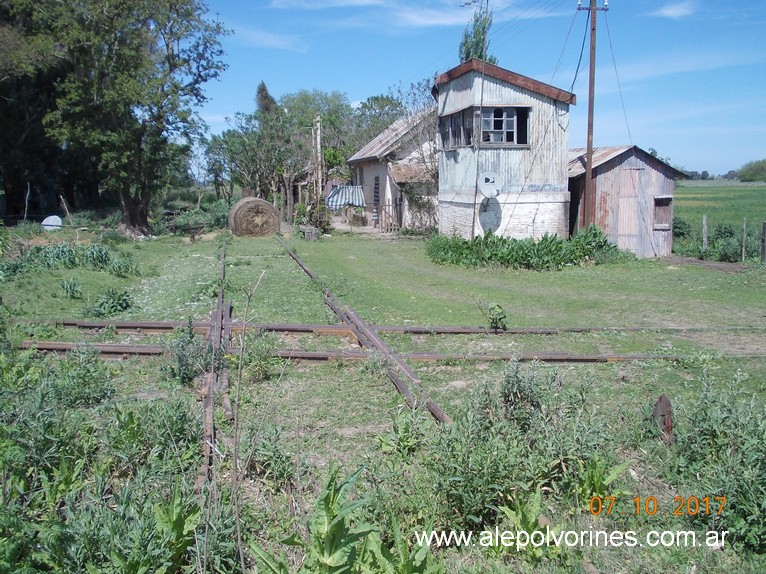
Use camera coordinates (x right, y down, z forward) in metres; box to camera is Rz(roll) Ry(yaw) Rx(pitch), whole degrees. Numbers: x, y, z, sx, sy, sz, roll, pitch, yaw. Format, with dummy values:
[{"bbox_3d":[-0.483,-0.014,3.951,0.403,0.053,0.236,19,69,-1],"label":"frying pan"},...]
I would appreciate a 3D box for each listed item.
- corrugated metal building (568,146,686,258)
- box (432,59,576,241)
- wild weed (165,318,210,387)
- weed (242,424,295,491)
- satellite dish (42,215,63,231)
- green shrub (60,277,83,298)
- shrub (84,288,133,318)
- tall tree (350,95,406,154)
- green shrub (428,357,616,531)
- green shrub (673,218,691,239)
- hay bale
[{"bbox_3d":[5.901,-2.330,22.714,3.110,2.835,3.300,-2,8,-15],"label":"corrugated metal building"},{"bbox_3d":[3.149,-3.334,22.454,2.750,4.824,3.370,-2,7,-12],"label":"box"},{"bbox_3d":[-1.862,0.604,7.951,0.420,0.580,0.380,-2,7,-13],"label":"wild weed"},{"bbox_3d":[-0.724,1.057,5.275,0.310,0.340,0.280,-1,7,-8],"label":"weed"},{"bbox_3d":[-11.575,-2.242,29.441,0.700,0.600,0.220,-3,-4,-21],"label":"satellite dish"},{"bbox_3d":[-5.270,-0.004,14.193,0.360,0.340,0.330,-3,8,-20],"label":"green shrub"},{"bbox_3d":[-3.960,0.223,12.095,0.660,0.360,0.500,-3,8,-18],"label":"shrub"},{"bbox_3d":[-0.266,-7.449,47.439,4.000,6.579,4.000,0,7,0],"label":"tall tree"},{"bbox_3d":[0.830,0.905,5.104,1.040,0.660,1.100,1,7,9],"label":"green shrub"},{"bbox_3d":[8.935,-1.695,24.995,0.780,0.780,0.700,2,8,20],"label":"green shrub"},{"bbox_3d":[-4.535,-2.464,29.407,1.500,1.330,1.250,-3,8,-20],"label":"hay bale"}]

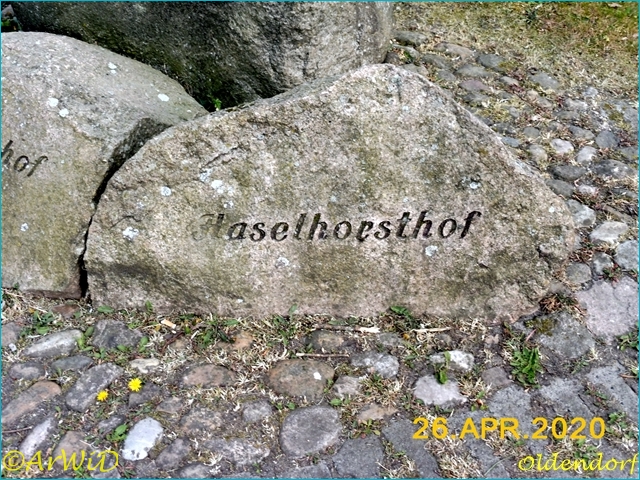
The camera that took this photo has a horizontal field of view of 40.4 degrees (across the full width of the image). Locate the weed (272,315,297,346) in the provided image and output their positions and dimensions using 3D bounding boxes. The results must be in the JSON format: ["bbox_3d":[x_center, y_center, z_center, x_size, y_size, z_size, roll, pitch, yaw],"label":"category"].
[{"bbox_3d":[-0.075,0.191,1.830,0.051,0.046,0.050,0,38,0],"label":"weed"}]

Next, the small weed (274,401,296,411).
[{"bbox_3d":[-0.067,0.322,1.689,0.043,0.013,0.022,0,38,0],"label":"small weed"}]

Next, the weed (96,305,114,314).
[{"bbox_3d":[-0.470,0.152,1.905,0.039,0.014,0.024,0,38,0],"label":"weed"}]

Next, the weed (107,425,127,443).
[{"bbox_3d":[-0.380,0.363,1.631,0.041,0.020,0.034,0,38,0],"label":"weed"}]

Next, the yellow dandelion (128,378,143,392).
[{"bbox_3d":[-0.361,0.285,1.703,0.027,0.014,0.027,0,38,0],"label":"yellow dandelion"}]

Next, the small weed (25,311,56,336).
[{"bbox_3d":[-0.600,0.179,1.859,0.063,0.030,0.050,0,38,0],"label":"small weed"}]

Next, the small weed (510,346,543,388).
[{"bbox_3d":[0.416,0.255,1.751,0.062,0.042,0.066,0,38,0],"label":"small weed"}]

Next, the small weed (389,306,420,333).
[{"bbox_3d":[0.181,0.171,1.864,0.066,0.036,0.046,0,38,0],"label":"small weed"}]

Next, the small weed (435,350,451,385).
[{"bbox_3d":[0.246,0.256,1.746,0.032,0.046,0.046,0,38,0],"label":"small weed"}]

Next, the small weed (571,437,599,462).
[{"bbox_3d":[0.489,0.387,1.596,0.051,0.026,0.043,0,38,0],"label":"small weed"}]

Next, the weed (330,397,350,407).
[{"bbox_3d":[0.040,0.315,1.697,0.039,0.013,0.022,0,38,0],"label":"weed"}]

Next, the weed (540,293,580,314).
[{"bbox_3d":[0.526,0.140,1.910,0.080,0.028,0.045,0,38,0],"label":"weed"}]

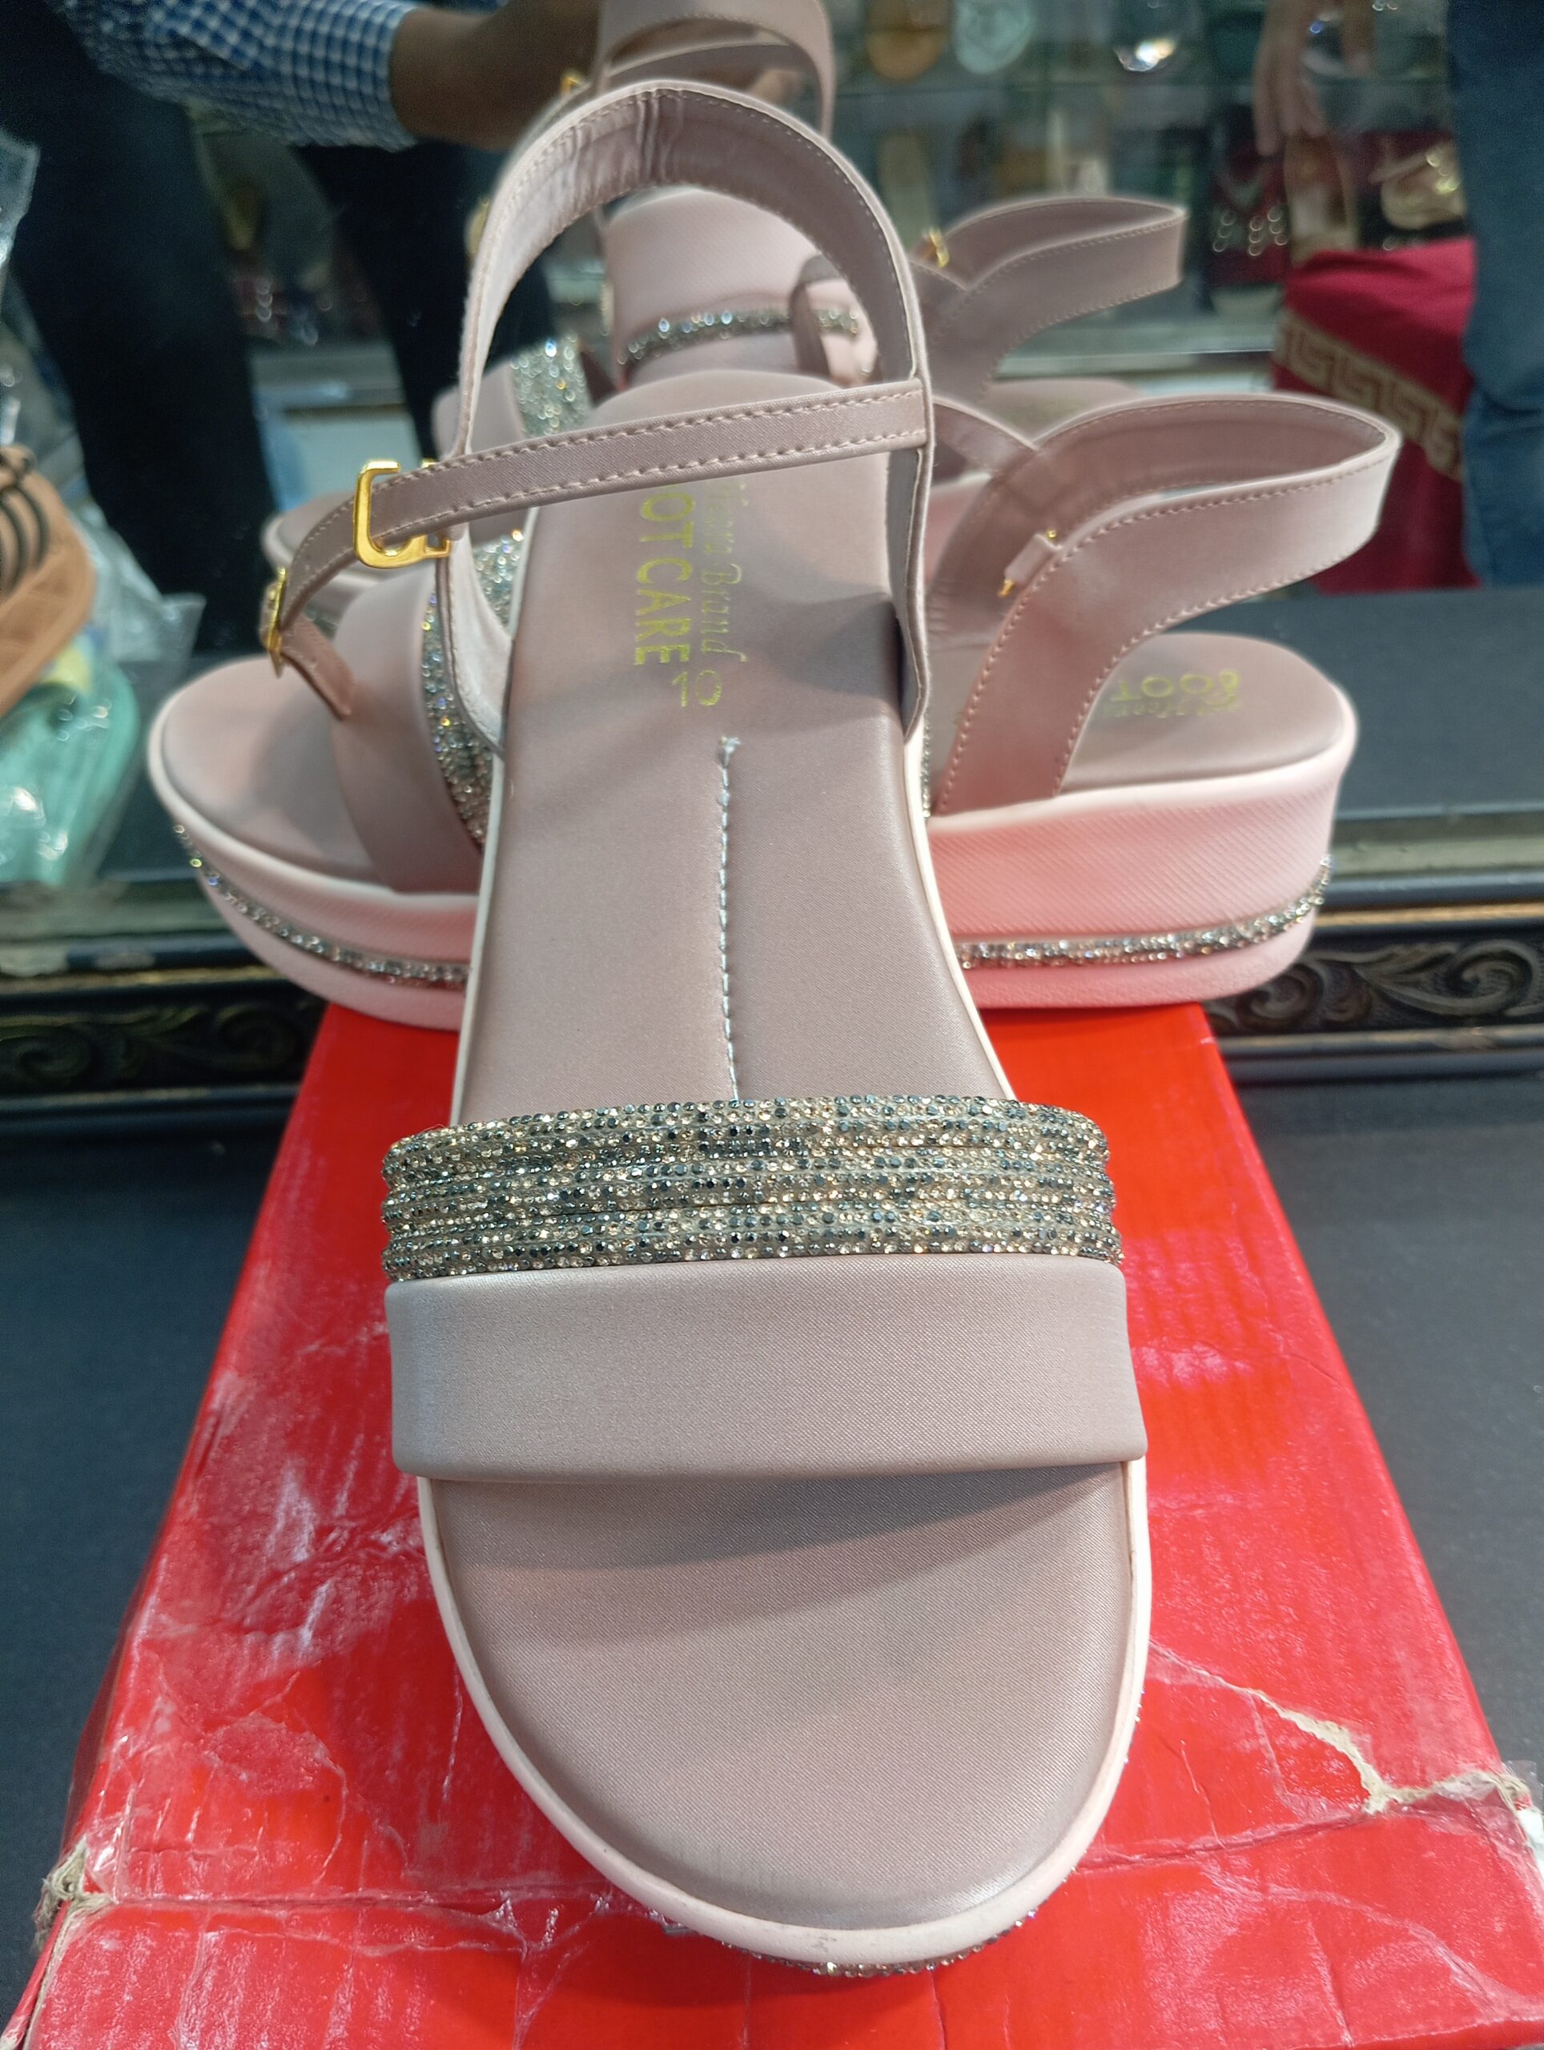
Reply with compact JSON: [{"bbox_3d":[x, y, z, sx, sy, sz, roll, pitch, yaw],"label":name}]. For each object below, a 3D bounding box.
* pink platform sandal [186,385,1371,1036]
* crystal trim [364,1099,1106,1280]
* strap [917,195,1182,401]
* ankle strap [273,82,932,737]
[{"bbox_3d":[-0.008,-0.071,0.362,0.265,0.117,0.095,1,38,4],"label":"pink platform sandal"},{"bbox_3d":[-0.002,0.025,0.200,0.087,0.035,0.027,-3,56,-1],"label":"crystal trim"},{"bbox_3d":[0.068,-0.202,0.484,0.099,0.065,0.083,-7,38,-5],"label":"strap"},{"bbox_3d":[-0.027,-0.101,0.270,0.105,0.062,0.099,-3,56,-1],"label":"ankle strap"}]

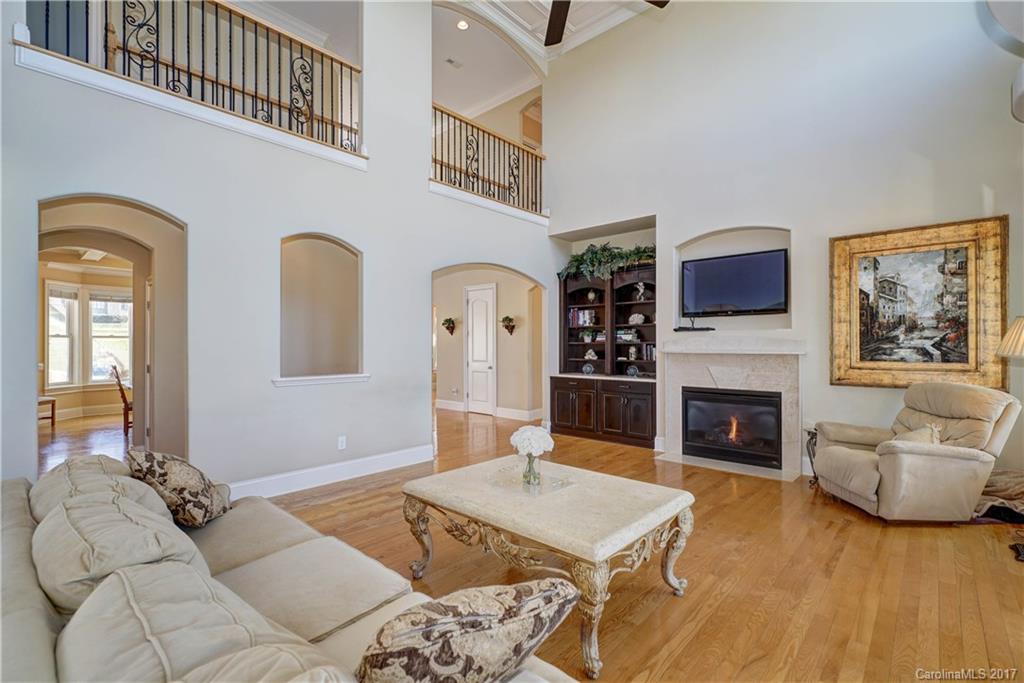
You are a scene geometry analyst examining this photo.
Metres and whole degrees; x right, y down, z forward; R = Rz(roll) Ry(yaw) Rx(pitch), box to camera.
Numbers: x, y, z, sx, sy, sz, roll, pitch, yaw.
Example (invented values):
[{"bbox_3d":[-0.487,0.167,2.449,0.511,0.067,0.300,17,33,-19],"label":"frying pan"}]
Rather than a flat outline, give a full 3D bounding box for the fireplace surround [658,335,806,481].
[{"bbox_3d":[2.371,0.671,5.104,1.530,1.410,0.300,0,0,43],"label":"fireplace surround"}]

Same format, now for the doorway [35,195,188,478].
[{"bbox_3d":[-2.876,0.171,3.329,0.150,2.420,0.830,0,0,43],"label":"doorway"}]

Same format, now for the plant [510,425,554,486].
[{"bbox_3d":[0.111,0.647,2.600,0.240,0.346,0.240,0,0,0],"label":"plant"}]

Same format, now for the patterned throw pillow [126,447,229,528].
[{"bbox_3d":[-1.633,0.686,2.268,0.160,0.450,0.430,-28,24,-7],"label":"patterned throw pillow"}]

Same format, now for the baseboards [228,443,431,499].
[{"bbox_3d":[-1.705,1.288,4.477,0.025,0.185,2.310,0,0,43],"label":"baseboards"}]

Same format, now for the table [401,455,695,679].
[{"bbox_3d":[0.188,1.102,2.574,1.300,0.545,0.985,0,0,43],"label":"table"}]

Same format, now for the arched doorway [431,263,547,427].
[{"bbox_3d":[-0.255,0.181,6.171,0.150,2.400,2.155,0,0,43],"label":"arched doorway"}]

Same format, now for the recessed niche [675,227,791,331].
[{"bbox_3d":[2.537,-0.694,5.288,1.270,1.140,0.200,0,0,43],"label":"recessed niche"}]

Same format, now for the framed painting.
[{"bbox_3d":[3.602,-0.302,4.115,1.205,1.450,0.070,0,0,43],"label":"framed painting"}]

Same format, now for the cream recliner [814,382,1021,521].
[{"bbox_3d":[3.270,0.870,3.900,1.080,1.010,0.950,0,0,-2],"label":"cream recliner"}]

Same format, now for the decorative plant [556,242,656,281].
[{"bbox_3d":[1.470,-1.160,6.699,1.600,0.490,0.360,0,0,43],"label":"decorative plant"}]

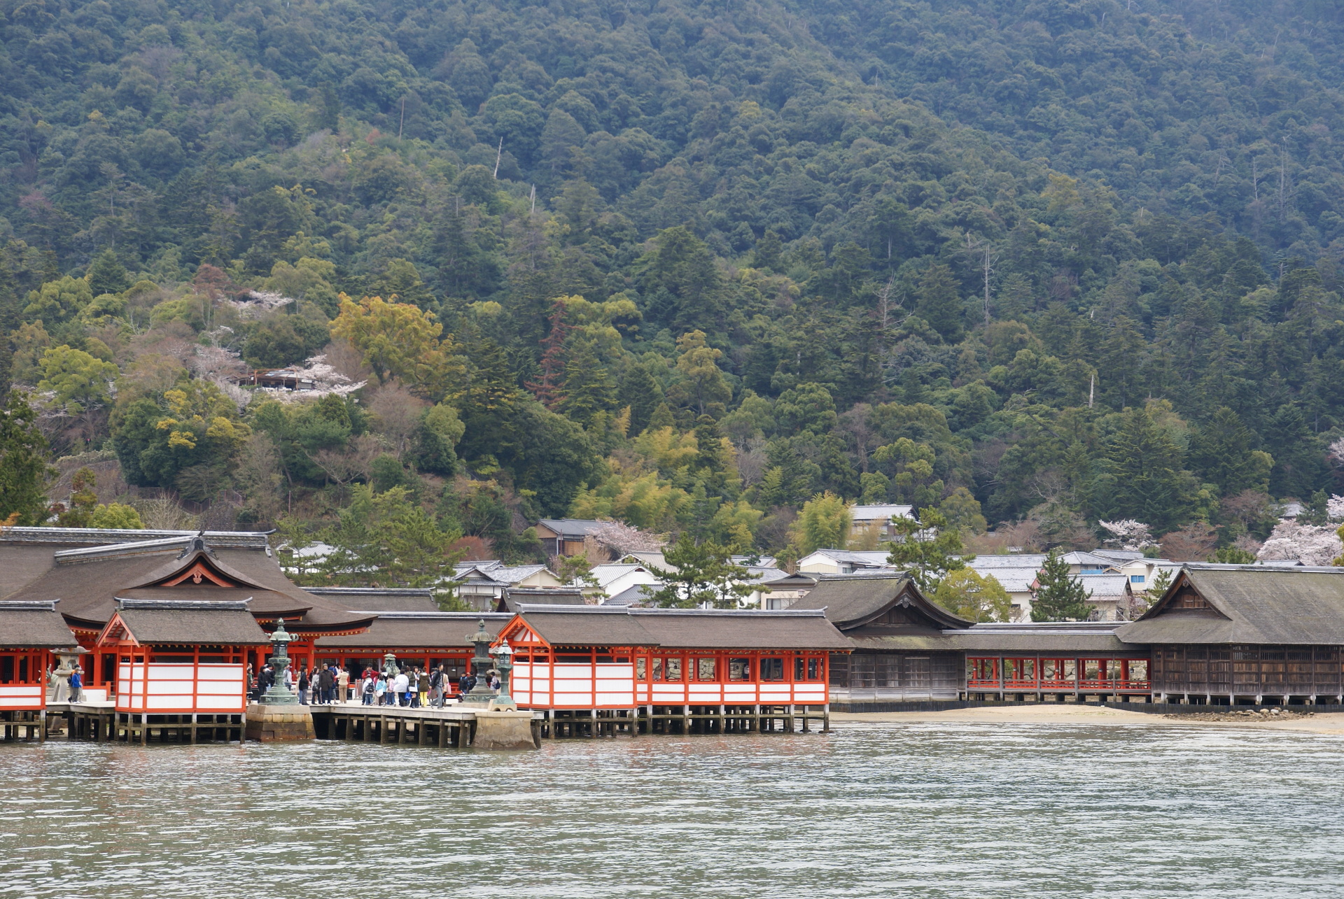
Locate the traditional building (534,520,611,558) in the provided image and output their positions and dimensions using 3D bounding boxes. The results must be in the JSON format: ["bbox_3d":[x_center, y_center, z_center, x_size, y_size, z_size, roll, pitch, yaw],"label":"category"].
[{"bbox_3d":[-11.746,10.529,325.000,8.800,5.000,6.500,3,-5,-38],"label":"traditional building"}]

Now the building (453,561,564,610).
[{"bbox_3d":[-16.018,15.034,275.000,10.900,8.200,9.500,0,-4,0],"label":"building"}]

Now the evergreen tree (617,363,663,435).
[{"bbox_3d":[-4.888,-7.169,435.000,7.010,12.380,7.010,0,-4,0],"label":"evergreen tree"}]

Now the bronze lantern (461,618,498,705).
[{"bbox_3d":[-7.998,8.863,117.000,1.500,3.500,1.500,3,-5,-28],"label":"bronze lantern"}]

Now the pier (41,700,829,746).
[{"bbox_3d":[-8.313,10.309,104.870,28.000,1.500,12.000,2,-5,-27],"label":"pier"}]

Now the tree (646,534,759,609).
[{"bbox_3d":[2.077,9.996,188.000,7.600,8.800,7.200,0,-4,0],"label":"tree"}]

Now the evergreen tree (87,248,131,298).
[{"bbox_3d":[-106.607,-32.843,530.000,8.200,10.000,8.000,0,-4,0],"label":"evergreen tree"}]

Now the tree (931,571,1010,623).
[{"bbox_3d":[18.263,10.243,172.000,5.220,5.800,5.220,0,-4,0],"label":"tree"}]

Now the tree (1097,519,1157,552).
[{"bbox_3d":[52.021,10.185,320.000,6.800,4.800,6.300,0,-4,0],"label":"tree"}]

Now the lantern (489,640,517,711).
[{"bbox_3d":[-6.373,8.533,106.000,1.070,2.700,1.070,3,-5,-28],"label":"lantern"}]

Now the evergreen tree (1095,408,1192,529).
[{"bbox_3d":[65.884,2.775,390.000,13.200,18.000,12.800,0,-4,0],"label":"evergreen tree"}]

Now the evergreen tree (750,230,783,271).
[{"bbox_3d":[21.236,-43.298,630.000,7.310,12.030,7.310,0,-4,0],"label":"evergreen tree"}]

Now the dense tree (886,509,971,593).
[{"bbox_3d":[18.775,9.748,205.000,6.400,10.800,6.200,0,-4,0],"label":"dense tree"}]

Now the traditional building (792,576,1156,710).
[{"bbox_3d":[16.849,10.611,157.000,18.700,7.300,11.000,1,-4,-11],"label":"traditional building"}]

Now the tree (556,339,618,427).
[{"bbox_3d":[-12.893,-9.630,425.000,9.070,14.800,9.070,0,-4,0],"label":"tree"}]

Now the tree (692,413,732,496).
[{"bbox_3d":[5.479,1.154,385.000,5.620,12.110,5.620,0,-4,0],"label":"tree"}]

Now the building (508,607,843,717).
[{"bbox_3d":[0.146,8.502,111.990,13.700,4.400,6.000,2,-5,-27],"label":"building"}]

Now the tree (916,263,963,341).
[{"bbox_3d":[52.425,-27.912,550.000,9.480,17.510,9.480,0,-4,0],"label":"tree"}]

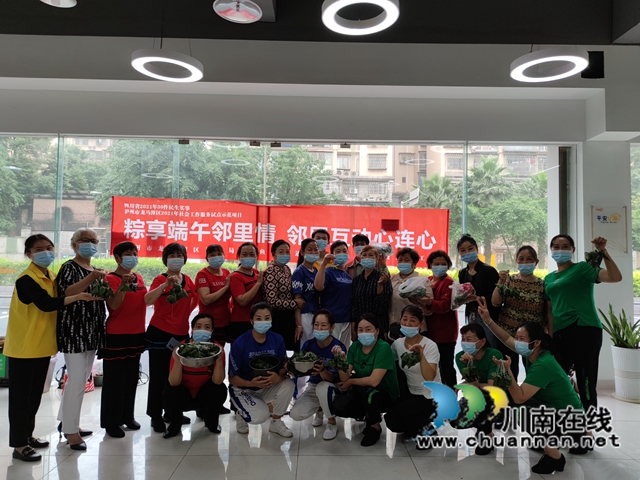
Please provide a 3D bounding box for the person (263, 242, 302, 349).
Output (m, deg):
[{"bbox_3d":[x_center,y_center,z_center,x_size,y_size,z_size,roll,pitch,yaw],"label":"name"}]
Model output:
[{"bbox_3d":[-0.364,0.792,4.040,0.430,1.582,0.330,2,-3,-29],"label":"person"}]

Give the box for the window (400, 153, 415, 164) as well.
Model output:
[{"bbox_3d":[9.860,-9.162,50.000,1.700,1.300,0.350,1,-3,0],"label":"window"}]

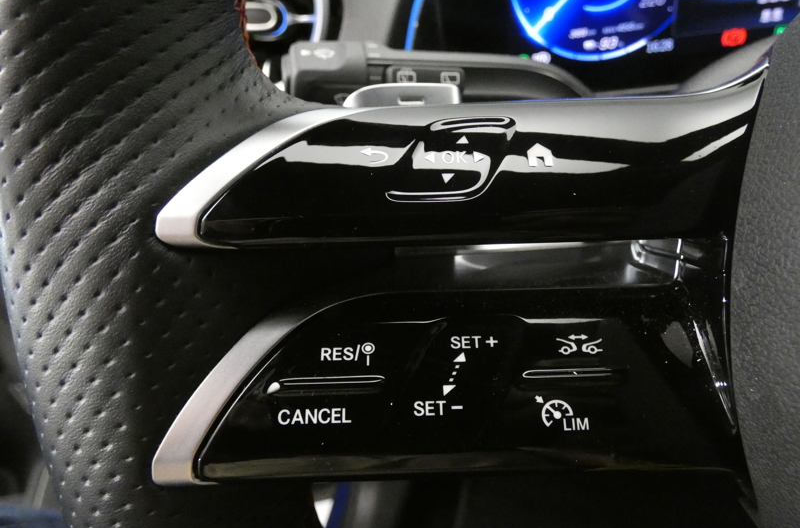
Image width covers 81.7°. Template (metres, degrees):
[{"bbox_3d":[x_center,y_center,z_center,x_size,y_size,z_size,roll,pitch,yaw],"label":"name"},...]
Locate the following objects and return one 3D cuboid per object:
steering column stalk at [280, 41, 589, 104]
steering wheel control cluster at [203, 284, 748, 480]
[{"bbox_3d":[0.011,-0.062,0.165,0.102,0.026,0.027,1,-7,3],"label":"steering column stalk"},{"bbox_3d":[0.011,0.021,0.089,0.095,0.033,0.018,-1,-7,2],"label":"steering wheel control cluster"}]

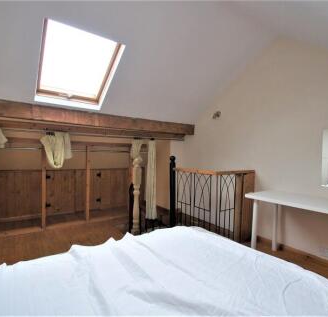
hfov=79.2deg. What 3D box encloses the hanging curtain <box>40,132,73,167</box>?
[{"bbox_3d":[-1.478,-0.116,2.747,0.380,0.505,0.180,0,1,-36],"label":"hanging curtain"}]

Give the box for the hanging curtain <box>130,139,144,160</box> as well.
[{"bbox_3d":[-0.465,-0.150,3.505,0.270,0.420,0.160,0,1,-36],"label":"hanging curtain"}]

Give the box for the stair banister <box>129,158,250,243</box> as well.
[{"bbox_3d":[0.431,0.563,2.871,1.454,1.161,1.101,0,1,-35],"label":"stair banister"}]

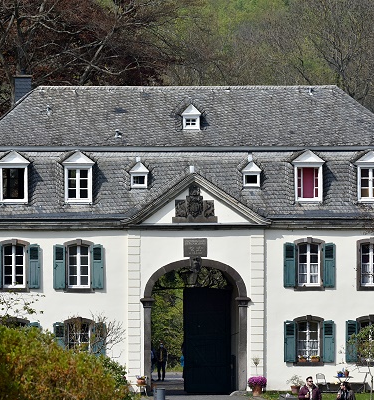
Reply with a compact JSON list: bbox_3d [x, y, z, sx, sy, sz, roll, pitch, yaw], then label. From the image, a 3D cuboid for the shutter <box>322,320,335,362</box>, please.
[{"bbox_3d":[6.023,6.002,222.264,0.487,1.757,0.060,0,-1,-3],"label":"shutter"}]

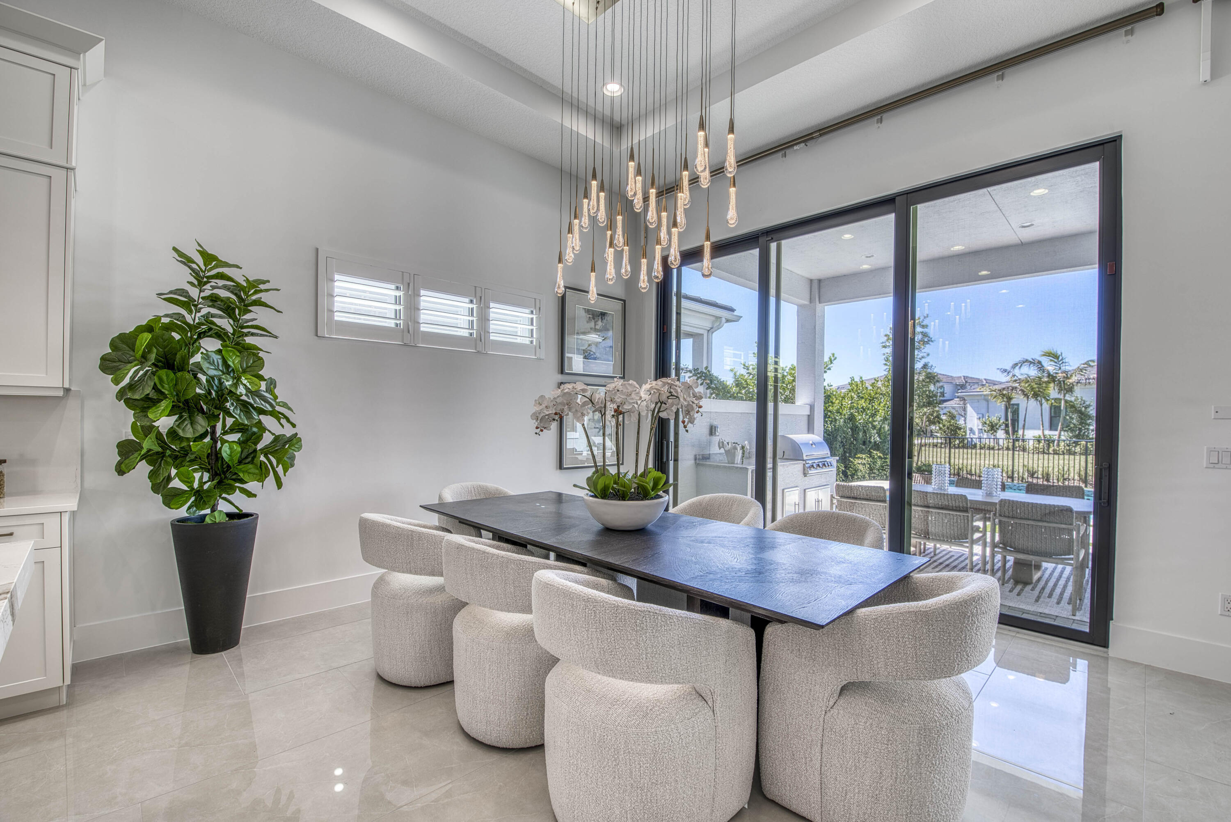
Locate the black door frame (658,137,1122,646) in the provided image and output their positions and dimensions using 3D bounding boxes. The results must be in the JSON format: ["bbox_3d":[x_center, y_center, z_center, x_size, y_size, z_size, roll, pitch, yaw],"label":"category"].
[{"bbox_3d":[1.743,-0.131,4.370,0.150,3.060,3.630,2,-1,-45],"label":"black door frame"}]

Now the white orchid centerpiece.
[{"bbox_3d":[0.012,0.140,2.610,0.860,0.630,0.620,1,0,0],"label":"white orchid centerpiece"}]

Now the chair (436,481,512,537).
[{"bbox_3d":[-0.990,0.956,3.788,0.690,0.770,0.690,2,-1,-45],"label":"chair"}]

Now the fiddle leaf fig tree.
[{"bbox_3d":[-2.155,-0.129,2.734,0.850,1.500,0.660,2,-1,-45],"label":"fiddle leaf fig tree"}]

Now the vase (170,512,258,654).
[{"bbox_3d":[-2.215,0.956,2.850,0.390,0.710,0.390,2,-1,-45],"label":"vase"}]

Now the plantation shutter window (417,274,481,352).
[{"bbox_3d":[-1.290,-0.743,3.997,0.560,0.530,0.070,2,-1,-45],"label":"plantation shutter window"}]

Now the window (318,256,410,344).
[{"bbox_3d":[-1.729,-0.755,3.563,0.600,0.540,0.070,2,-1,-45],"label":"window"}]

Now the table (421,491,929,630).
[{"bbox_3d":[0.054,0.974,2.599,2.430,0.760,0.990,1,-1,44],"label":"table"}]

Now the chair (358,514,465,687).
[{"bbox_3d":[-0.967,0.950,2.812,0.690,0.770,0.690,2,-1,-45],"label":"chair"}]

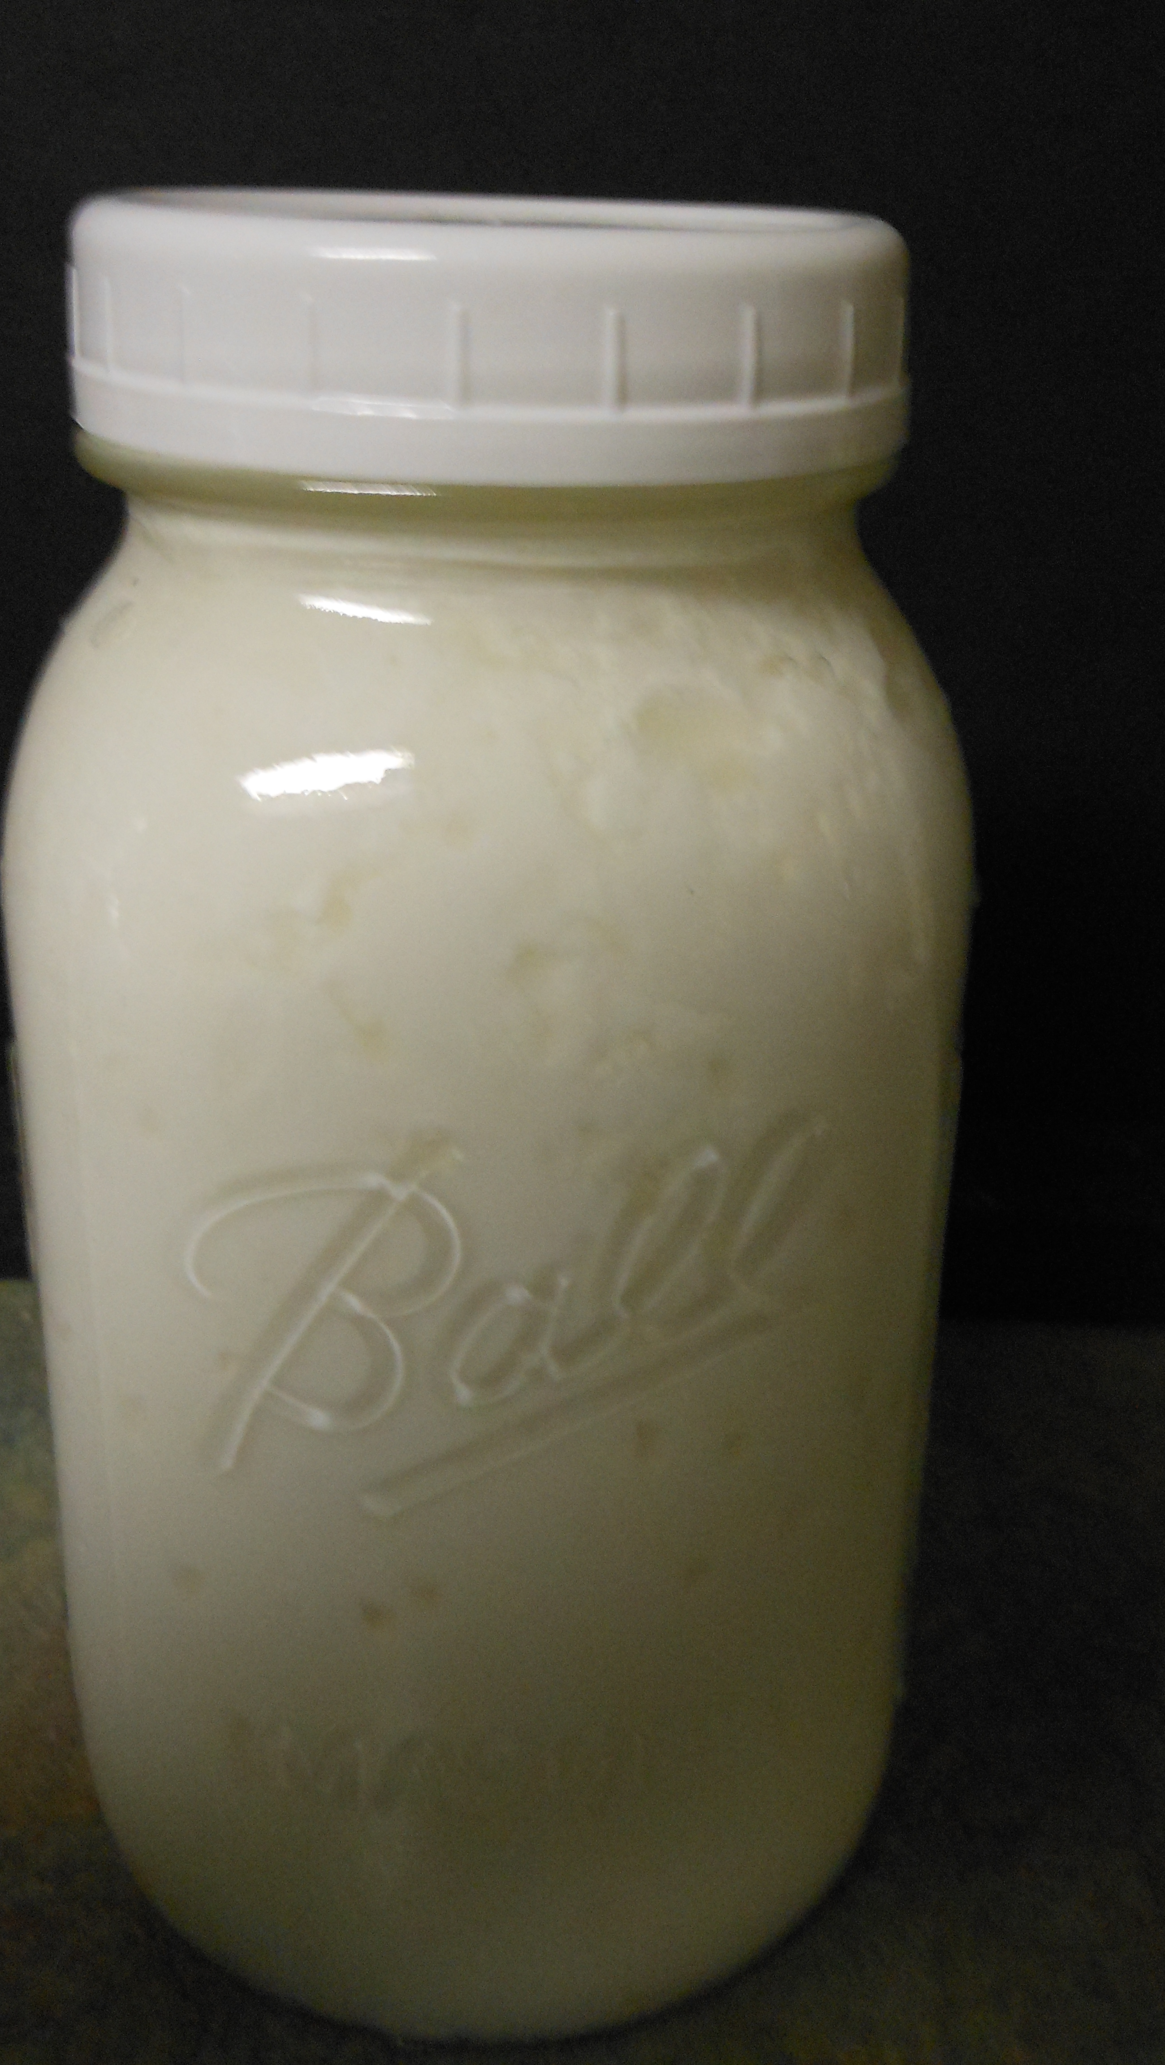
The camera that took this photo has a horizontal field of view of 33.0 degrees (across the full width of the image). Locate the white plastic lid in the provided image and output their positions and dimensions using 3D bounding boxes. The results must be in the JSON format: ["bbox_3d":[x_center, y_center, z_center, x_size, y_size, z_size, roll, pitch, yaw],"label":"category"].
[{"bbox_3d":[-0.010,-0.079,0.215,0.091,0.022,0.091,2,25,-1],"label":"white plastic lid"}]

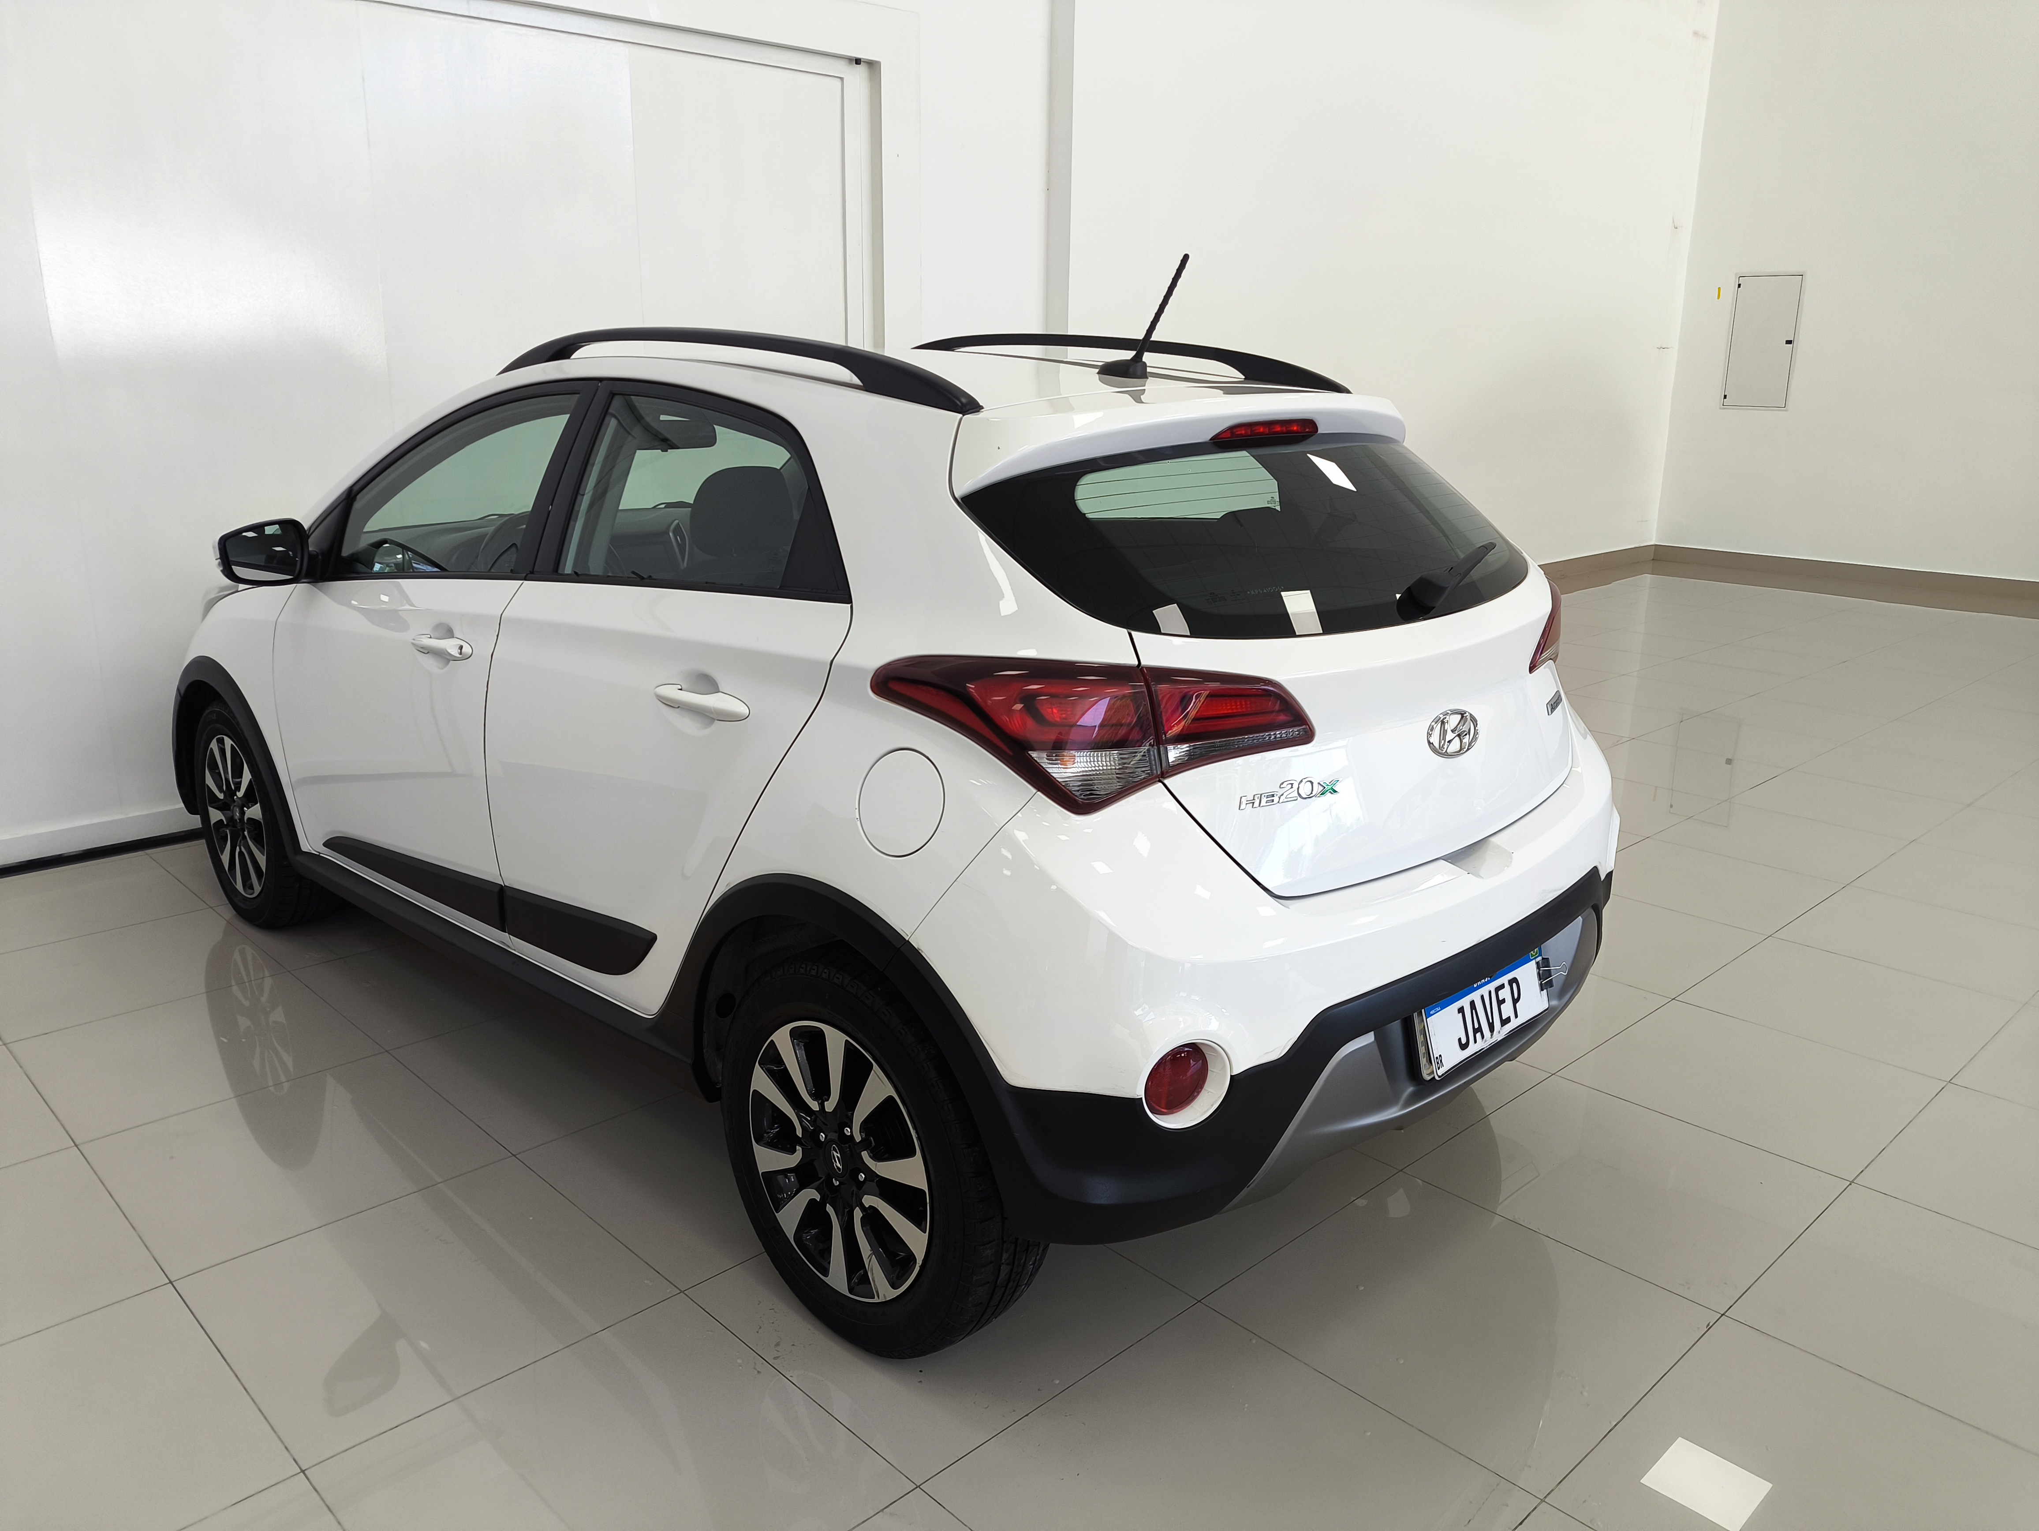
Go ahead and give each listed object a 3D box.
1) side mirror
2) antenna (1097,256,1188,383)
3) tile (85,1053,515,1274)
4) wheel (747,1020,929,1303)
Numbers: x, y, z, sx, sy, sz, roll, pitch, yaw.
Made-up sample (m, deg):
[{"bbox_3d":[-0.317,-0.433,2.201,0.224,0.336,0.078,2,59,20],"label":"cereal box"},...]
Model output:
[{"bbox_3d":[-1.647,-0.465,3.201,0.140,0.145,0.200,14,20,42],"label":"side mirror"},{"bbox_3d":[0.211,-0.779,2.578,0.200,0.205,0.055,14,20,42],"label":"antenna"},{"bbox_3d":[-1.397,0.748,2.843,0.600,0.010,0.600,-13,20,-42],"label":"tile"},{"bbox_3d":[-0.229,0.586,2.283,0.437,0.437,0.160,14,20,42],"label":"wheel"}]

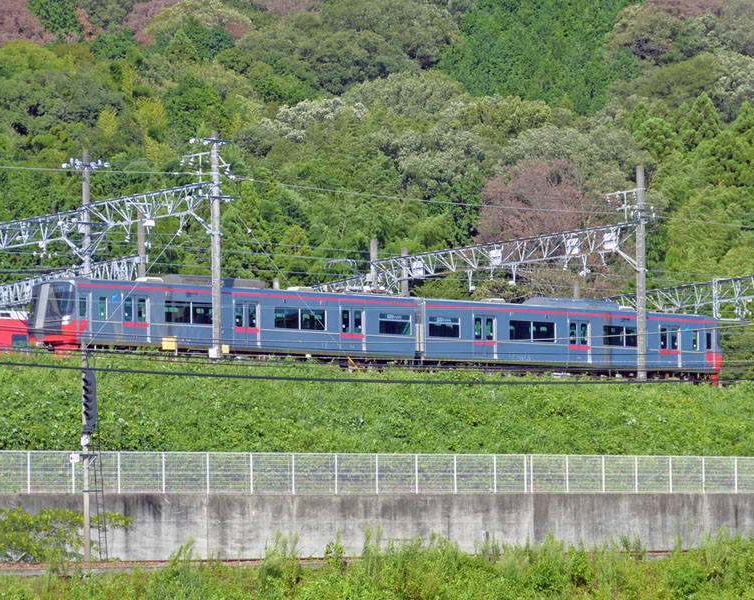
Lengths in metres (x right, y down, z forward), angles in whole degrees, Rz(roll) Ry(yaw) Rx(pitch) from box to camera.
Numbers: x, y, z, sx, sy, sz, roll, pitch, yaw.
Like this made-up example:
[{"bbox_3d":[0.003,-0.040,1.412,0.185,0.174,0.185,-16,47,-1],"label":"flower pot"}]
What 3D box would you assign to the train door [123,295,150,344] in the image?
[{"bbox_3d":[-9.399,0.763,153.674,1.320,1.880,0.100,4,-8,-42],"label":"train door"}]

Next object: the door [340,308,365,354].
[{"bbox_3d":[-0.981,1.293,161.299,1.320,1.880,0.100,4,-8,-42],"label":"door"}]

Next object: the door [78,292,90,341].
[{"bbox_3d":[-11.327,0.638,151.929,0.620,1.880,0.100,4,-8,-42],"label":"door"}]

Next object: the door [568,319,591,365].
[{"bbox_3d":[8.801,1.798,170.173,1.320,1.880,0.100,4,-8,-42],"label":"door"}]

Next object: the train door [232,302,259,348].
[{"bbox_3d":[-5.199,0.982,157.484,1.320,1.880,0.100,4,-8,-42],"label":"train door"}]

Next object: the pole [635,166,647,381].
[{"bbox_3d":[11.491,-1.185,170.687,0.380,9.306,0.380,-1,-6,0],"label":"pole"}]

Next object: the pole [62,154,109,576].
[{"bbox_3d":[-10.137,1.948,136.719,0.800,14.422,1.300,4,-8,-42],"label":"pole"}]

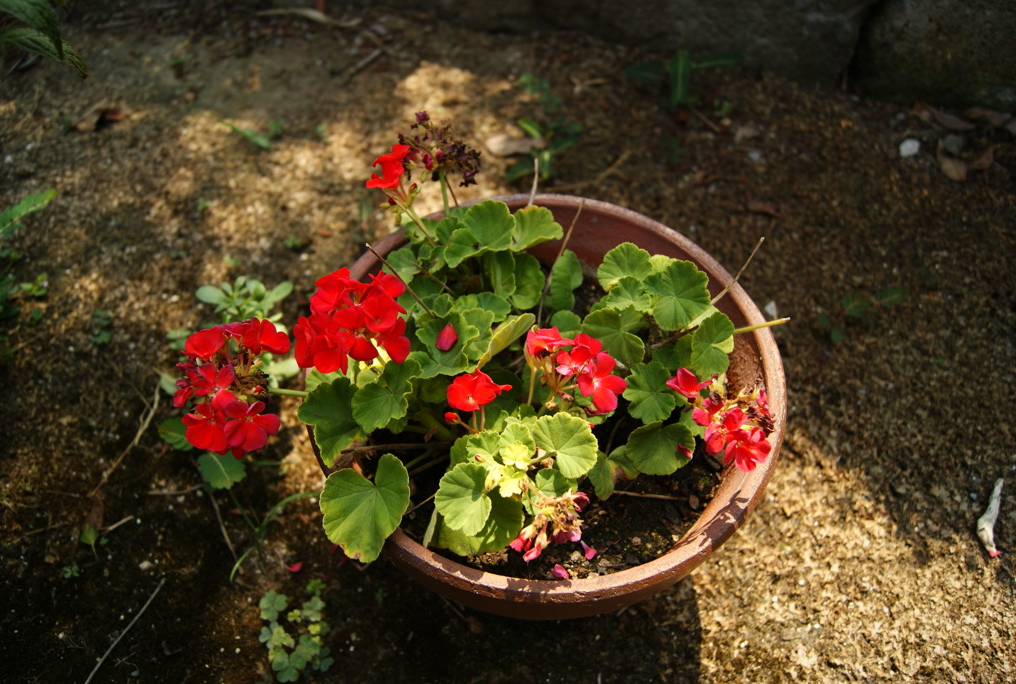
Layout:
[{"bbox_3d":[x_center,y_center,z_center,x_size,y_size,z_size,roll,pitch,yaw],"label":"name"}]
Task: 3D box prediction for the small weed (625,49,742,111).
[{"bbox_3d":[0.227,-0.339,0.995,0.145,0.040,0.080,3,53,0],"label":"small weed"}]

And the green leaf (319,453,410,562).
[{"bbox_3d":[-0.098,0.113,0.524,0.058,0.017,0.067,16,78,12],"label":"green leaf"}]

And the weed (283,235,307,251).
[{"bbox_3d":[-0.266,-0.124,0.956,0.030,0.013,0.016,4,53,0],"label":"weed"}]

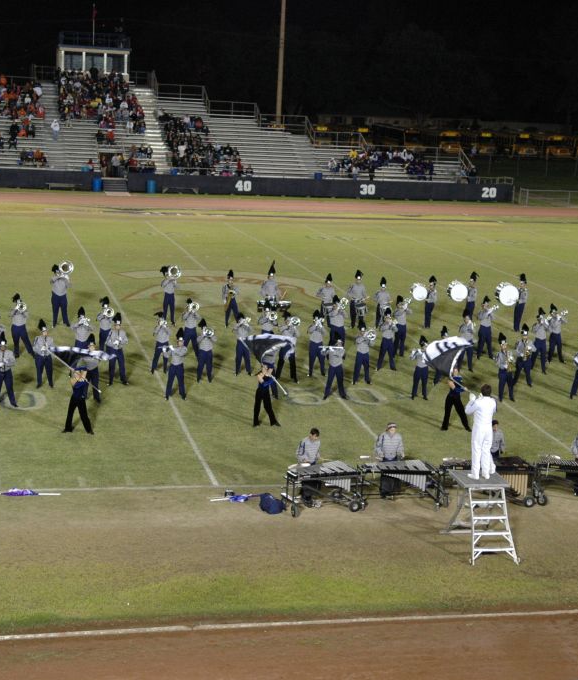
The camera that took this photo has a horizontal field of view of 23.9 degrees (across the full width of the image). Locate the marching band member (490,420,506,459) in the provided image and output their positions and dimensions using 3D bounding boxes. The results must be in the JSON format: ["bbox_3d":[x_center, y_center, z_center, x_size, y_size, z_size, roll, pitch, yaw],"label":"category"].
[{"bbox_3d":[4.396,2.539,29.381,0.520,1.610,0.400,3,11,-2],"label":"marching band member"}]

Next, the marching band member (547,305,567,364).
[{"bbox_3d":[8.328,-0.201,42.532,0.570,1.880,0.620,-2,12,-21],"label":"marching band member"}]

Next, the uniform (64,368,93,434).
[{"bbox_3d":[-4.995,1.414,32.280,0.700,1.580,0.500,-1,12,-13],"label":"uniform"}]

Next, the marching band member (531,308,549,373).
[{"bbox_3d":[7.596,0.006,41.186,0.550,1.970,0.460,-2,12,-23],"label":"marching band member"}]

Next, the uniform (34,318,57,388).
[{"bbox_3d":[-6.394,0.351,35.865,0.570,1.840,0.450,0,12,-13],"label":"uniform"}]

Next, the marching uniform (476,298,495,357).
[{"bbox_3d":[6.167,-0.398,42.792,0.550,1.940,0.460,-3,13,-27],"label":"marching uniform"}]

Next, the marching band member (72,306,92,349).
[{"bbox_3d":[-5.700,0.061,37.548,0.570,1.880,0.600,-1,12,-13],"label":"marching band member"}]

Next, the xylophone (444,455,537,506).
[{"bbox_3d":[4.068,3.009,28.679,2.080,0.930,0.850,1,11,-9],"label":"xylophone"}]

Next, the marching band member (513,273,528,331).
[{"bbox_3d":[8.049,-1.275,47.135,0.450,1.930,0.520,-1,12,-18],"label":"marching band member"}]

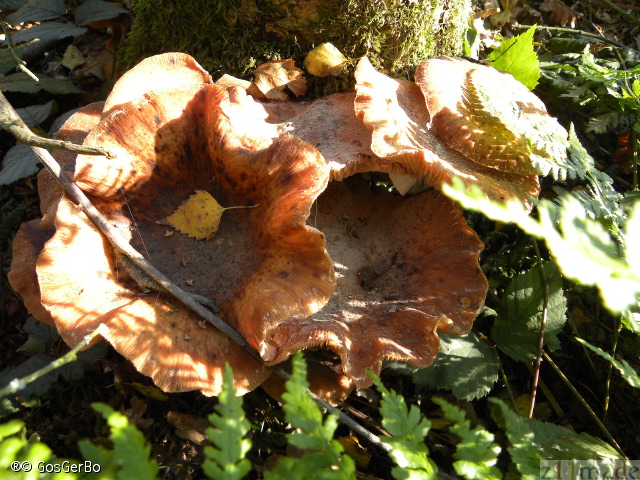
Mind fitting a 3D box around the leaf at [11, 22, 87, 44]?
[{"bbox_3d":[-0.441,-0.335,0.780,0.116,0.017,0.050,-7,47,-7],"label":"leaf"}]

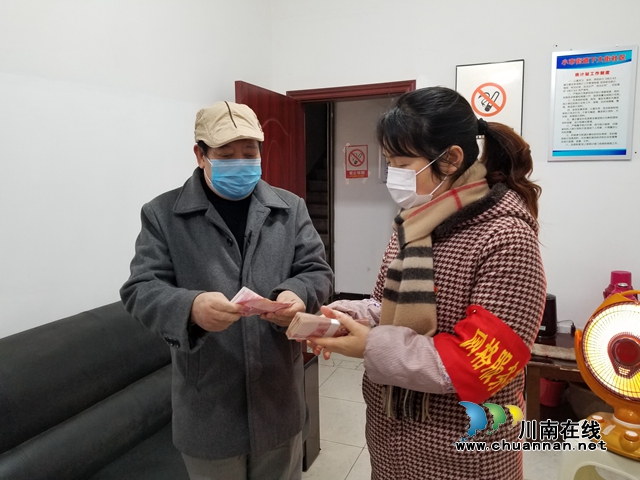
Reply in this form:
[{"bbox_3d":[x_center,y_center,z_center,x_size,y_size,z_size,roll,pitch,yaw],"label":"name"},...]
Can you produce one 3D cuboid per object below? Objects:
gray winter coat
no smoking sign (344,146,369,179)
[{"bbox_3d":[-0.247,0.207,1.390,0.600,0.810,0.400,-3,7,-20],"label":"gray winter coat"},{"bbox_3d":[0.407,-0.851,5.261,0.260,0.350,0.015,2,8,22],"label":"no smoking sign"}]

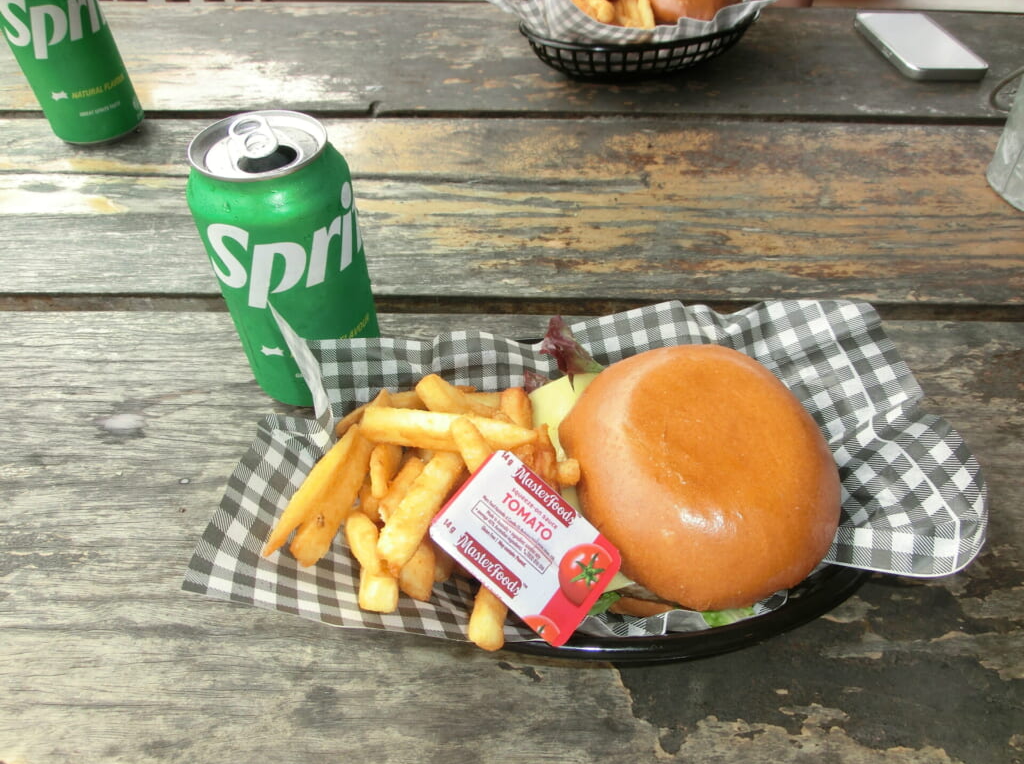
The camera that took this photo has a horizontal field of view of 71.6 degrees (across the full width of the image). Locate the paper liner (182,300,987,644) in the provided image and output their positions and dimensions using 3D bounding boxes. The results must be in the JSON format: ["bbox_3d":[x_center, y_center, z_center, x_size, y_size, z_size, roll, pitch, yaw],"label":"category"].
[{"bbox_3d":[0.024,0.033,0.281,0.275,0.086,0.162,0,46,0],"label":"paper liner"}]

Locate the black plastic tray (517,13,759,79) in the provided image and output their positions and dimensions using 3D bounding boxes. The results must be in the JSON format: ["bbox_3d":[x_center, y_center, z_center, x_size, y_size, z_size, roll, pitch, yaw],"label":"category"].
[{"bbox_3d":[0.117,-0.321,0.650,0.238,0.042,0.154,-20,50,-18],"label":"black plastic tray"}]

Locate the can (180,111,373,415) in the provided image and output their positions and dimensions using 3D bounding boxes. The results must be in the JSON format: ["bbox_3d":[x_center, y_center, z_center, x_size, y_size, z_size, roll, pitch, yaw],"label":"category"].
[{"bbox_3d":[-0.100,-0.049,0.327,0.066,0.132,0.066,0,46,0],"label":"can"}]

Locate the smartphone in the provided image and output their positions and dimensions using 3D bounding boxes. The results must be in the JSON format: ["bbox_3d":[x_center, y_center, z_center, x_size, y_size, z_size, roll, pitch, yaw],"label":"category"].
[{"bbox_3d":[0.384,-0.321,0.675,0.070,0.009,0.138,-2,46,-2],"label":"smartphone"}]

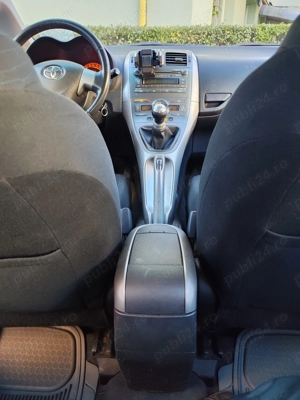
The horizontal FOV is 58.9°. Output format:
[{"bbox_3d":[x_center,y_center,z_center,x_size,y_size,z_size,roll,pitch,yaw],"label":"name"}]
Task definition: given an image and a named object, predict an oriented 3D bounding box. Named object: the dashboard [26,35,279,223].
[{"bbox_3d":[0.048,-0.354,1.062,1.330,0.550,0.780,1,30,2],"label":"dashboard"}]

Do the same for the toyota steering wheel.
[{"bbox_3d":[-0.318,-0.423,0.924,0.370,0.370,0.115,1,3,2],"label":"toyota steering wheel"}]

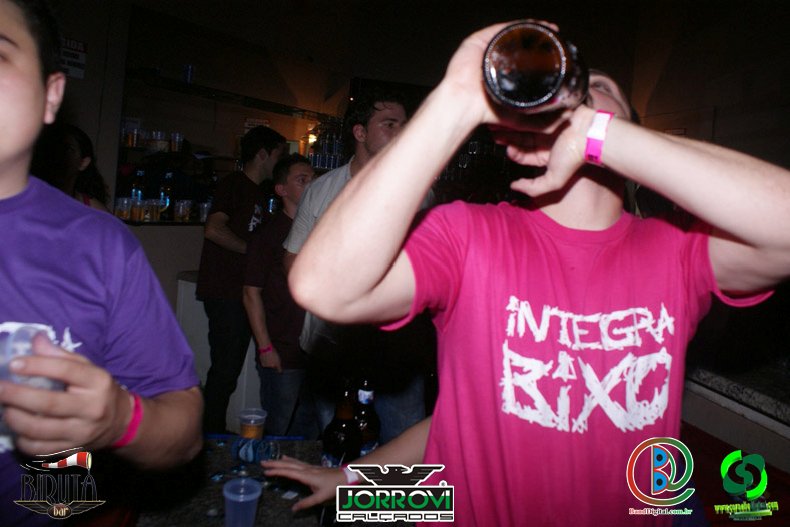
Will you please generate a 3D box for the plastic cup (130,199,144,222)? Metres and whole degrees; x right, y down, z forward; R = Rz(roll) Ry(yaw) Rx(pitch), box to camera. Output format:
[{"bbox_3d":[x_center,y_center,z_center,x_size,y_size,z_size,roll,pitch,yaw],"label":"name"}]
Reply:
[{"bbox_3d":[-1.273,-0.262,2.930,0.077,0.109,0.077,5,3,0],"label":"plastic cup"}]

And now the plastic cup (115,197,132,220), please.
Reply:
[{"bbox_3d":[-1.314,-0.265,2.870,0.077,0.109,0.077,5,3,0],"label":"plastic cup"}]

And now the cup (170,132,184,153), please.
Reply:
[{"bbox_3d":[-1.255,-0.697,3.420,0.076,0.108,0.076,5,3,0],"label":"cup"}]

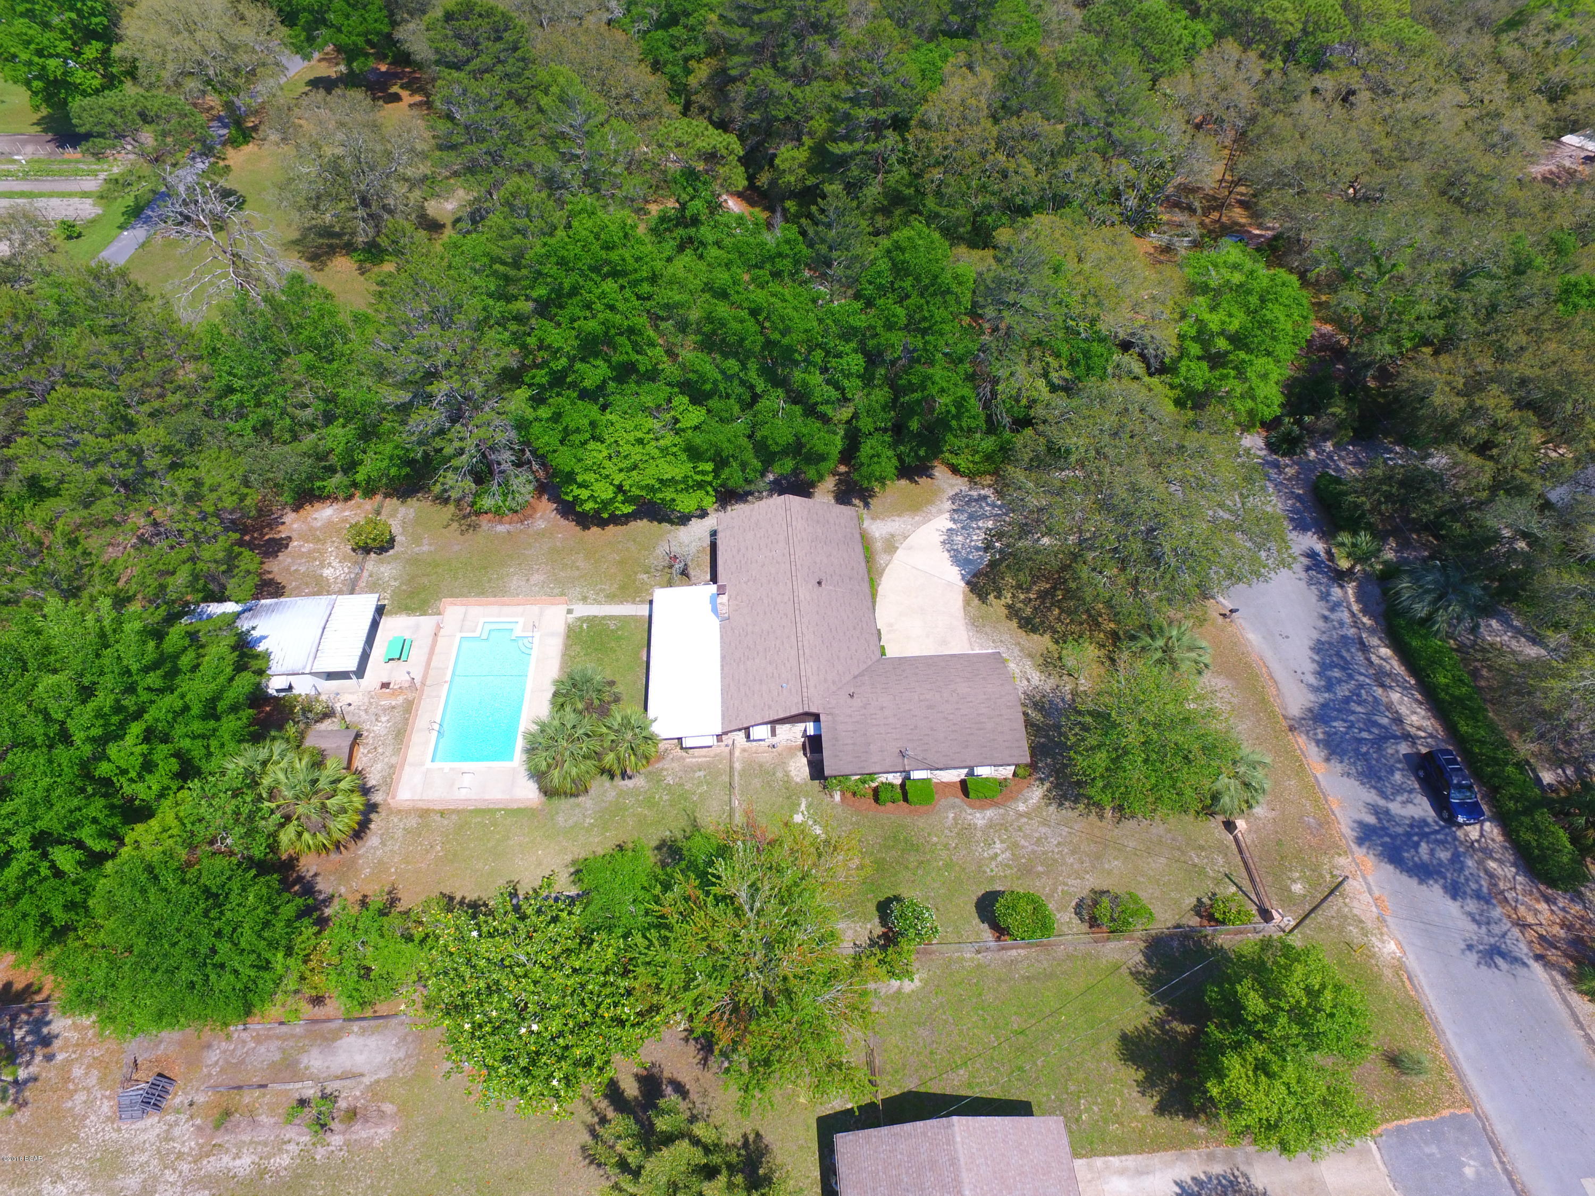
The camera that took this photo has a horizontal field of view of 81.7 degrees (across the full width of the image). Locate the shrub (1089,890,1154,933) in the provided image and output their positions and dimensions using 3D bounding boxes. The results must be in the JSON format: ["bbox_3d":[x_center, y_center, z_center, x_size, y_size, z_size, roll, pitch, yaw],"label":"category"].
[{"bbox_3d":[17.166,16.724,48.696,2.850,2.300,2.100,-2,48,-3],"label":"shrub"}]

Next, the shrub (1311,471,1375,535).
[{"bbox_3d":[42.929,-7.470,72.027,2.300,1.600,7.200,-2,48,-3],"label":"shrub"}]

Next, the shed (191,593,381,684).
[{"bbox_3d":[-33.255,3.136,59.315,11.900,2.750,6.500,-2,48,-3],"label":"shed"}]

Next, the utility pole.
[{"bbox_3d":[26.735,15.999,47.474,0.300,7.000,0.300,3,49,0],"label":"utility pole"}]

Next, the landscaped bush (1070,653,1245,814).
[{"bbox_3d":[20.972,8.470,54.671,10.400,5.700,10.400,3,49,0],"label":"landscaped bush"}]

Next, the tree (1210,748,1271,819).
[{"bbox_3d":[25.526,11.168,54.090,4.000,3.300,4.500,3,49,0],"label":"tree"}]

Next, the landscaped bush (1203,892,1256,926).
[{"bbox_3d":[23.413,17.009,49.782,2.100,2.000,1.900,3,49,0],"label":"landscaped bush"}]

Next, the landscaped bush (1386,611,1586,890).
[{"bbox_3d":[42.399,8.528,57.400,2.100,1.600,20.200,0,48,-2],"label":"landscaped bush"}]

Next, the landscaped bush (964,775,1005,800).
[{"bbox_3d":[10.875,11.226,54.345,1.750,1.100,1.050,-2,48,-3],"label":"landscaped bush"}]

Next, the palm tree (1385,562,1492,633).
[{"bbox_3d":[44.231,0.288,64.098,6.500,3.600,6.400,3,49,0],"label":"palm tree"}]

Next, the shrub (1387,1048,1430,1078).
[{"bbox_3d":[30.352,23.005,45.493,1.600,1.000,1.500,3,49,0],"label":"shrub"}]

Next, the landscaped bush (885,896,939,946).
[{"bbox_3d":[6.109,16.931,48.181,2.600,2.300,2.350,-2,48,-3],"label":"landscaped bush"}]

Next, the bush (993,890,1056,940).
[{"bbox_3d":[11.882,16.776,48.256,3.050,2.650,2.500,-2,48,-3],"label":"bush"}]

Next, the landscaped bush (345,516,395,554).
[{"bbox_3d":[-31.160,-4.709,67.118,3.250,1.900,3.100,-2,48,-3],"label":"landscaped bush"}]

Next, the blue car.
[{"bbox_3d":[38.834,11.219,54.736,1.850,1.750,4.650,-2,48,-3],"label":"blue car"}]

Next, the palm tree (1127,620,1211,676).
[{"bbox_3d":[24.265,3.567,60.662,5.300,3.300,4.800,3,49,0],"label":"palm tree"}]

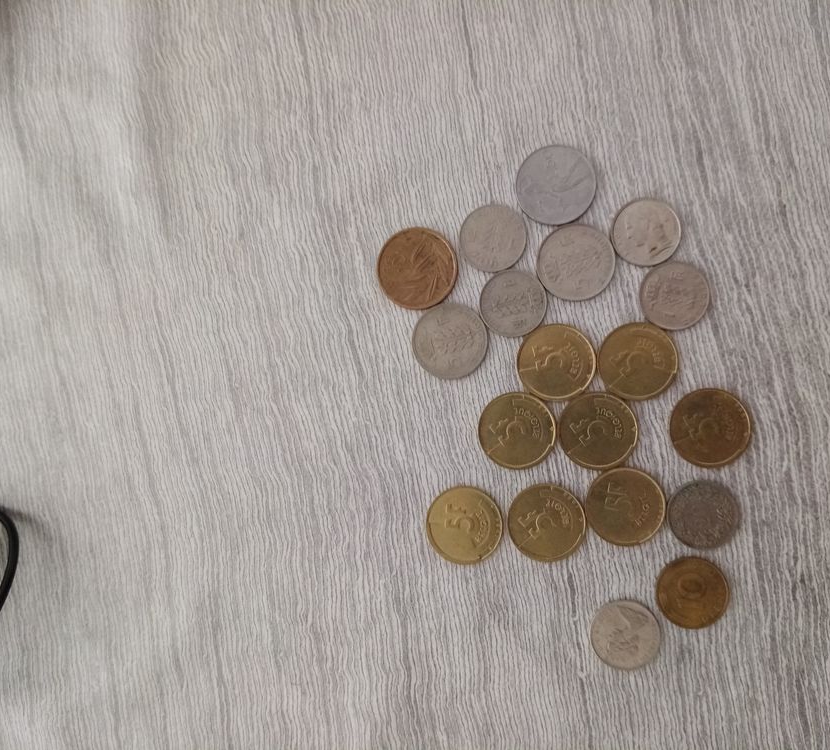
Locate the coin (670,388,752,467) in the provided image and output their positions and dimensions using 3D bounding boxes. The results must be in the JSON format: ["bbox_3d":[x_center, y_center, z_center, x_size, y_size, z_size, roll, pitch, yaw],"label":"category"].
[{"bbox_3d":[0.091,0.016,0.233,0.024,0.002,0.024,0,88,3],"label":"coin"}]

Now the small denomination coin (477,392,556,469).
[{"bbox_3d":[0.032,0.017,0.236,0.024,0.002,0.024,0,88,3],"label":"small denomination coin"}]

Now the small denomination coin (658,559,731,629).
[{"bbox_3d":[0.085,0.067,0.231,0.021,0.002,0.021,0,88,3],"label":"small denomination coin"}]

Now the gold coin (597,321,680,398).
[{"bbox_3d":[0.070,-0.004,0.234,0.024,0.002,0.024,0,88,3],"label":"gold coin"}]

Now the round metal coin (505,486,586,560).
[{"bbox_3d":[0.041,0.046,0.234,0.024,0.002,0.024,0,88,3],"label":"round metal coin"}]

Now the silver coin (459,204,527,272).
[{"bbox_3d":[0.025,-0.043,0.238,0.021,0.002,0.021,0,88,3],"label":"silver coin"}]

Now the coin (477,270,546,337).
[{"bbox_3d":[0.031,-0.022,0.237,0.021,0.002,0.021,0,88,3],"label":"coin"}]

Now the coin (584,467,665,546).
[{"bbox_3d":[0.065,0.041,0.233,0.024,0.002,0.024,0,88,3],"label":"coin"}]

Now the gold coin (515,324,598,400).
[{"bbox_3d":[0.044,-0.004,0.236,0.024,0.002,0.024,0,88,3],"label":"gold coin"}]

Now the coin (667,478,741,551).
[{"bbox_3d":[0.089,0.043,0.231,0.021,0.002,0.021,0,88,3],"label":"coin"}]

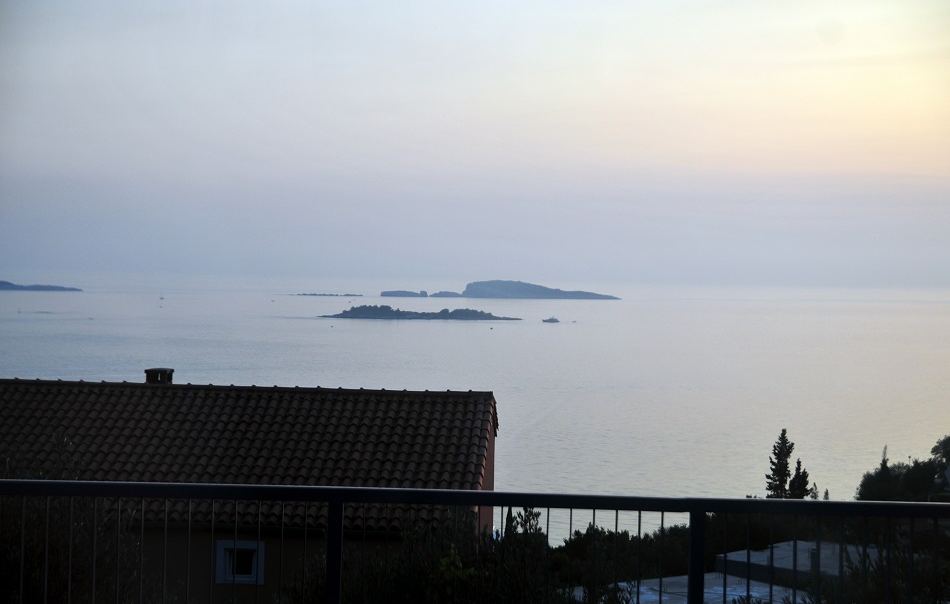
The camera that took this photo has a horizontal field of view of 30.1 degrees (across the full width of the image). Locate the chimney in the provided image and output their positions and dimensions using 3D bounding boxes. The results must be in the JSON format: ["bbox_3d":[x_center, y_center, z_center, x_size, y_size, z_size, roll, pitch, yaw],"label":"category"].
[{"bbox_3d":[-5.918,1.503,33.104,0.460,0.500,0.460,1,1,4],"label":"chimney"}]

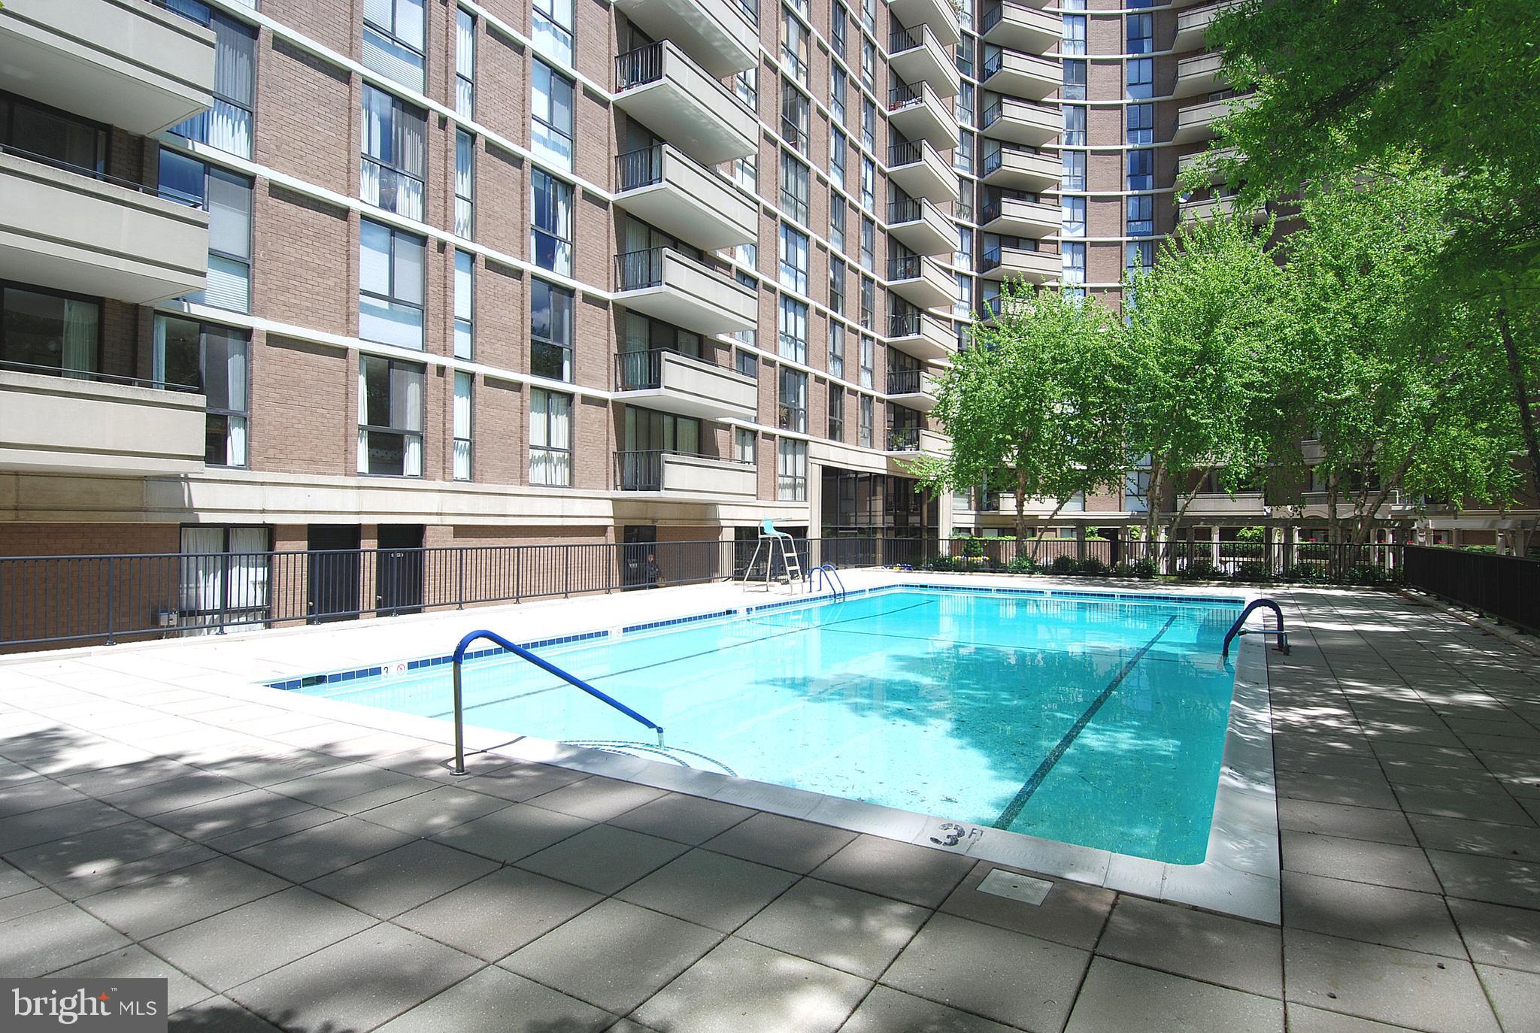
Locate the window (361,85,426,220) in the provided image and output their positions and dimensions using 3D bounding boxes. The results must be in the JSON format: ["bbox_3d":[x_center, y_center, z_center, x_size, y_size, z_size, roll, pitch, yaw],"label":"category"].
[{"bbox_3d":[-7.516,-7.252,15.456,0.120,2.360,1.360,-1,-1,33],"label":"window"}]

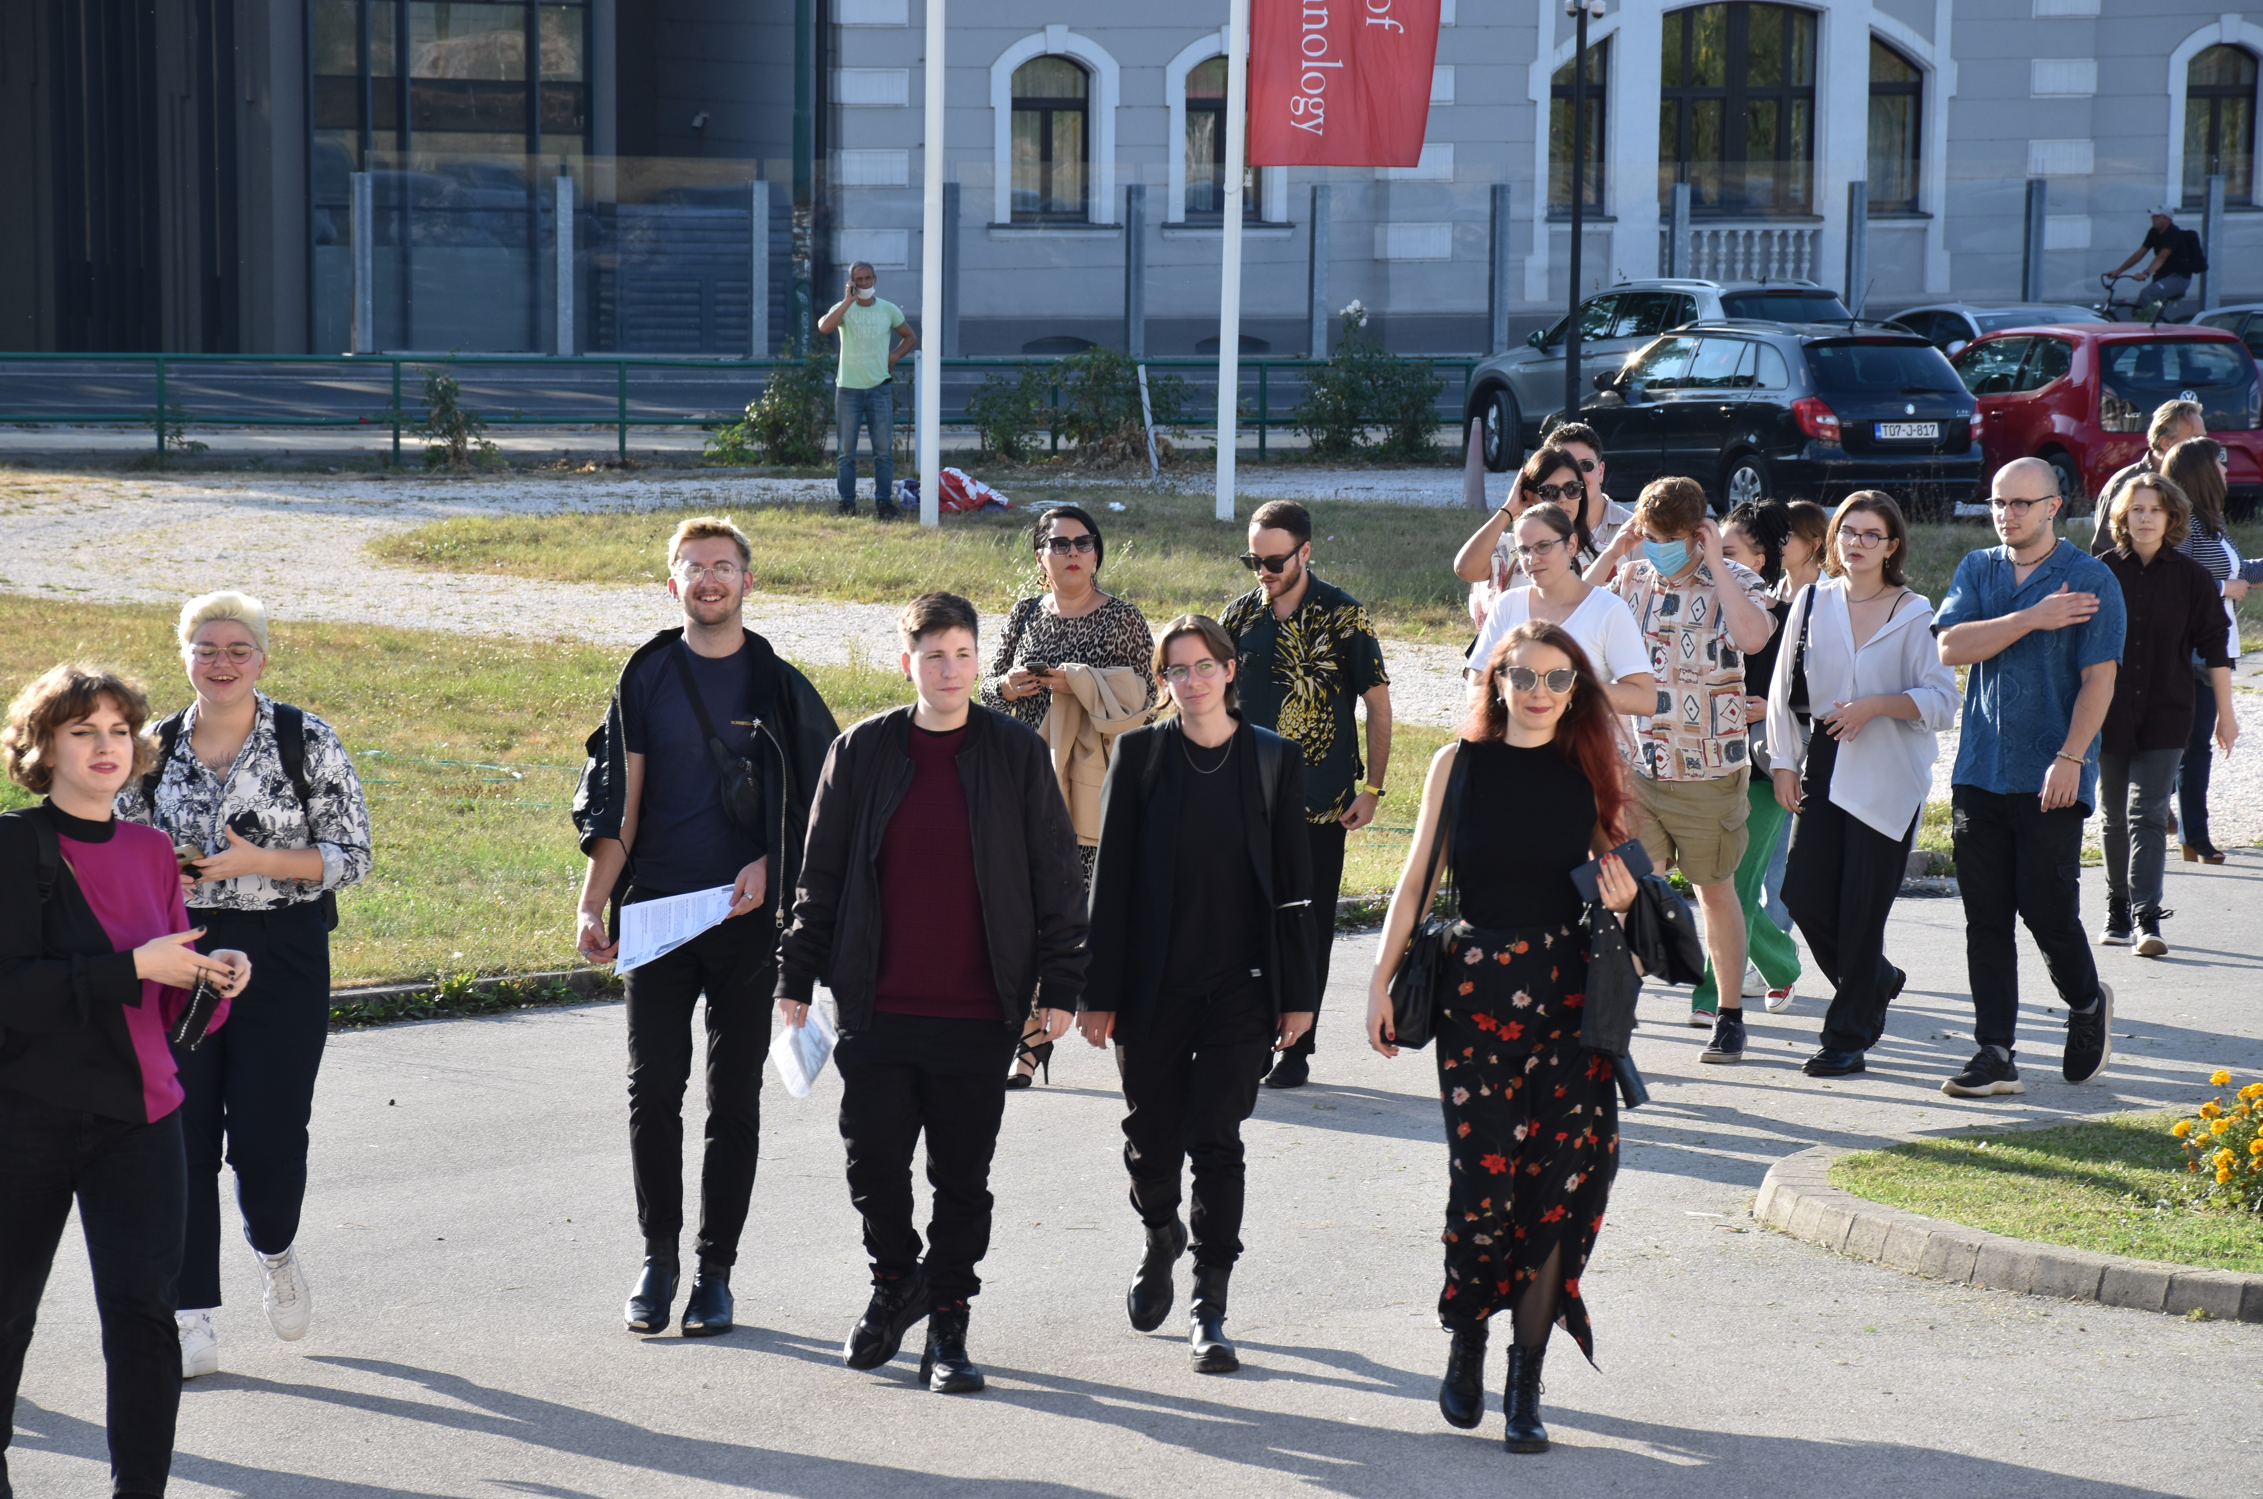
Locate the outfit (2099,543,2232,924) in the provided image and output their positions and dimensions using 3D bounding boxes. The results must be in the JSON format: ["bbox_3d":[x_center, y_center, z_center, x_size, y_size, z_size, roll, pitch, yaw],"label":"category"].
[{"bbox_3d":[3.562,-0.055,29.300,0.500,1.320,0.340,2,4,18],"label":"outfit"}]

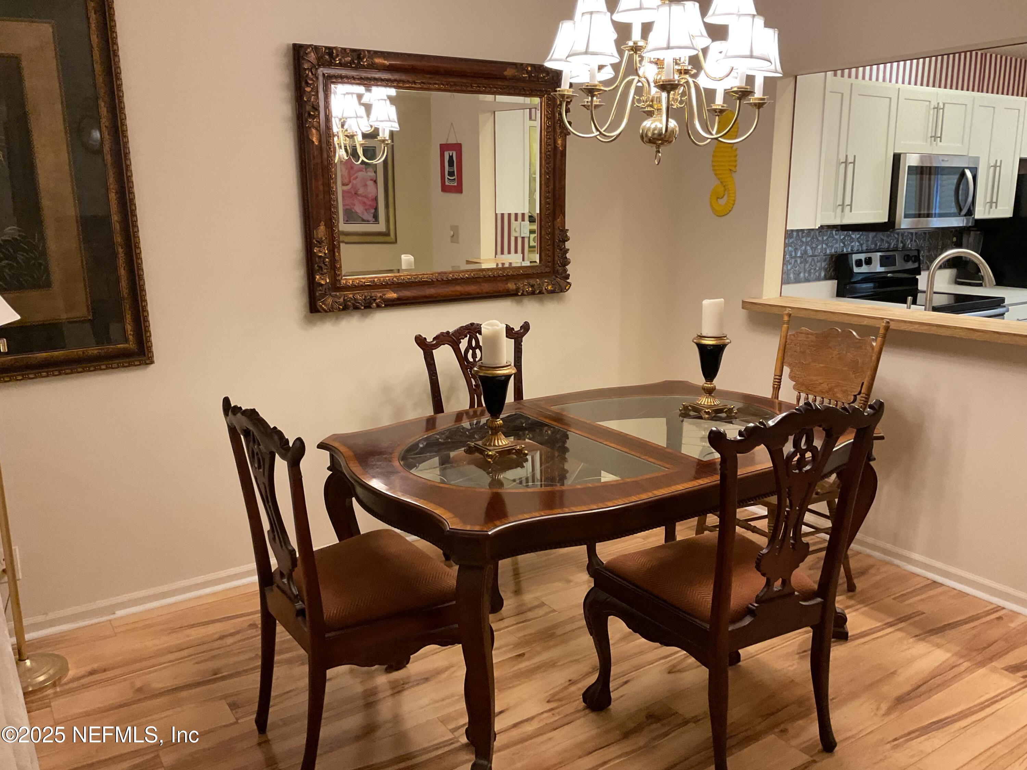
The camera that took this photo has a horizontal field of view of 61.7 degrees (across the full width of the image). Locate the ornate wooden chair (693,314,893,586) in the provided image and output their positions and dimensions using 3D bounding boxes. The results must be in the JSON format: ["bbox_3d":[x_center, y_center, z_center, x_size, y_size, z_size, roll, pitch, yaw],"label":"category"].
[{"bbox_3d":[1.070,0.279,3.406,0.570,1.080,0.470,-8,15,-31],"label":"ornate wooden chair"}]

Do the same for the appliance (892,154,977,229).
[{"bbox_3d":[2.322,-1.133,5.032,0.760,0.407,0.420,-9,15,-33],"label":"appliance"}]

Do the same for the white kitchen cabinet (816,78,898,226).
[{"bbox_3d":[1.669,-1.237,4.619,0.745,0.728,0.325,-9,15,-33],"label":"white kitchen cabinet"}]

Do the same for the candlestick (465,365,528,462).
[{"bbox_3d":[-0.053,0.077,2.691,0.140,0.290,0.140,-9,15,-33],"label":"candlestick"}]

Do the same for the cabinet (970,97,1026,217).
[{"bbox_3d":[2.845,-1.418,5.389,0.570,0.729,0.325,-9,15,-33],"label":"cabinet"}]

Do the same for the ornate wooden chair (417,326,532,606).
[{"bbox_3d":[-0.004,0.294,3.518,0.570,1.020,0.560,-9,16,-34],"label":"ornate wooden chair"}]

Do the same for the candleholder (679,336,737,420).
[{"bbox_3d":[0.724,-0.038,3.160,0.140,0.290,0.140,-9,15,-33],"label":"candleholder"}]

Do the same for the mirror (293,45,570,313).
[{"bbox_3d":[-0.285,-0.852,3.627,1.235,0.995,0.070,-9,15,-33],"label":"mirror"}]

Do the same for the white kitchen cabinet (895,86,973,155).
[{"bbox_3d":[2.390,-1.579,5.191,0.765,0.375,0.330,-9,15,-33],"label":"white kitchen cabinet"}]

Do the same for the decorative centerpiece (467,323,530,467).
[{"bbox_3d":[-0.053,0.014,2.677,0.140,0.420,0.140,-9,15,-33],"label":"decorative centerpiece"}]

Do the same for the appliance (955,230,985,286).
[{"bbox_3d":[2.991,-0.838,5.637,0.180,0.370,0.200,-9,15,-33],"label":"appliance"}]

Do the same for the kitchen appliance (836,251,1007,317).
[{"bbox_3d":[2.416,-0.182,5.125,0.760,1.155,0.660,-9,15,-33],"label":"kitchen appliance"}]

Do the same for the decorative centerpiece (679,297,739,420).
[{"bbox_3d":[0.694,-0.102,3.041,0.154,0.410,0.154,-9,15,-33],"label":"decorative centerpiece"}]

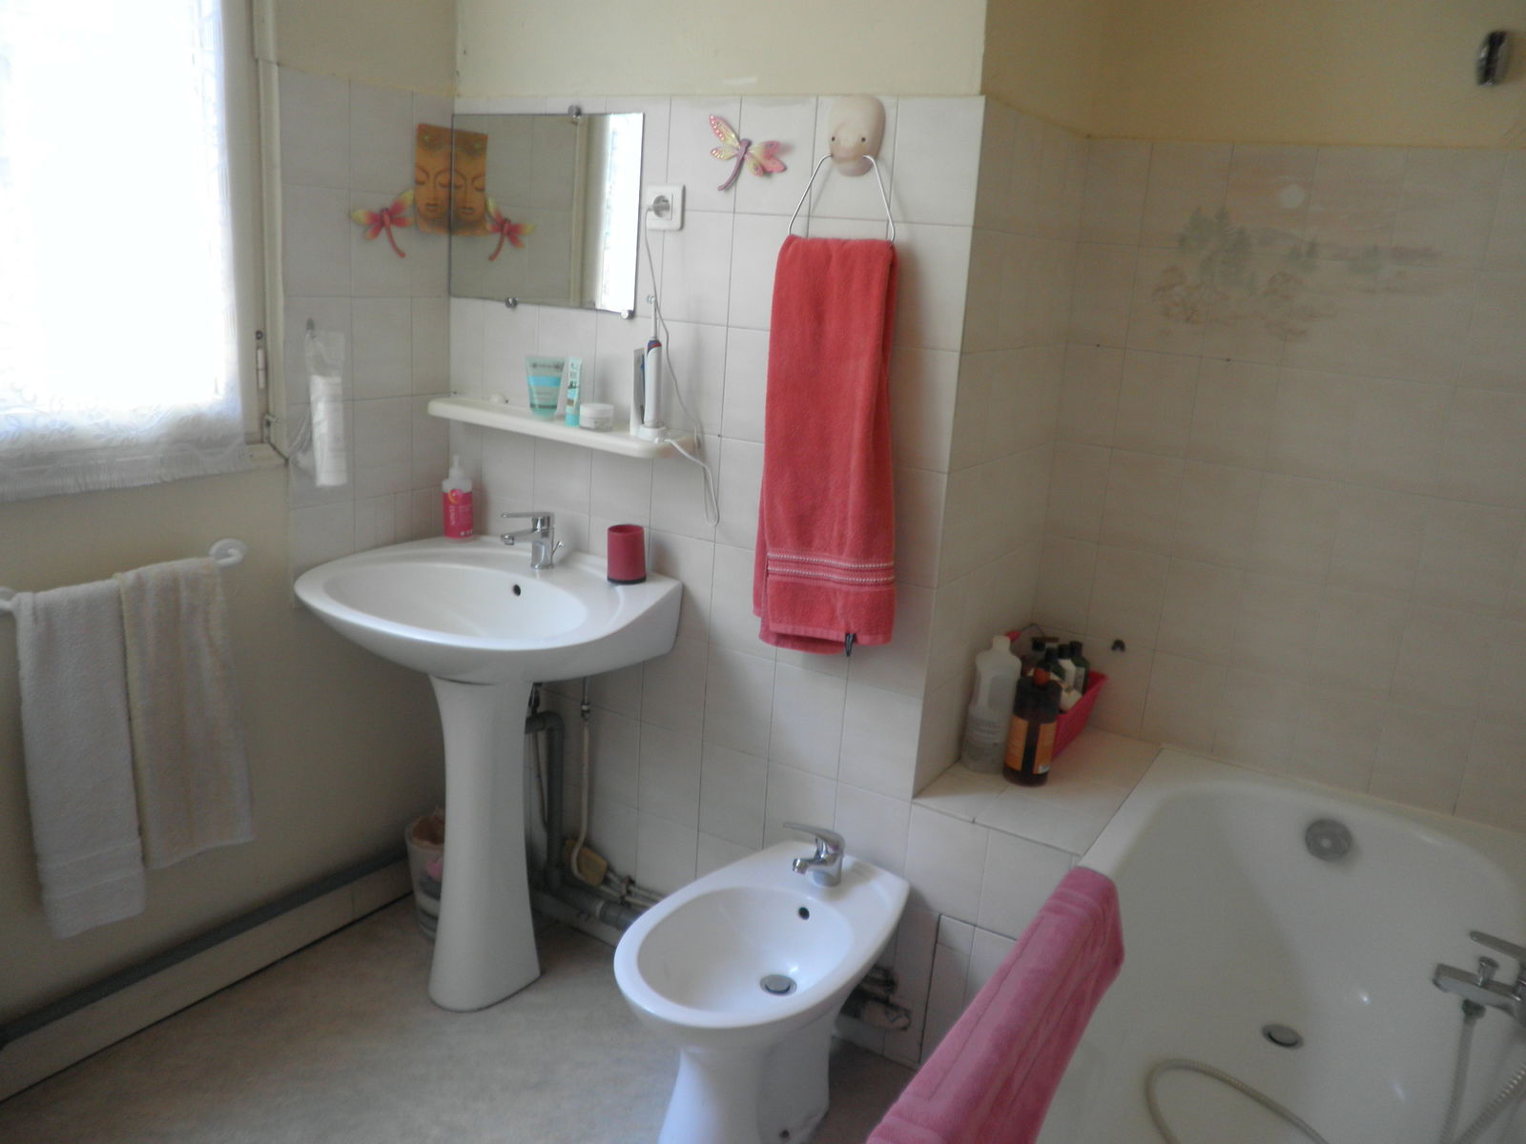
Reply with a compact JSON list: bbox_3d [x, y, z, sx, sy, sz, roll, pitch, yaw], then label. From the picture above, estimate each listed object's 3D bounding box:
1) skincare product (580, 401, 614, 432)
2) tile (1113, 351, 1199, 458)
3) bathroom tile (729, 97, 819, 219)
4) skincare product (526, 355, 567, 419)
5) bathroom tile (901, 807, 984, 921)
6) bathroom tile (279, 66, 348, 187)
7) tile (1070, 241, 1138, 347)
[{"bbox_3d":[-0.314,-0.295,2.175,0.063,0.046,0.063,2,15,-8],"label":"skincare product"},{"bbox_3d":[0.775,-0.331,2.256,0.150,0.200,0.010,13,18,31],"label":"tile"},{"bbox_3d":[0.025,-0.722,1.990,0.148,0.191,0.010,12,17,28],"label":"bathroom tile"},{"bbox_3d":[-0.427,-0.364,2.268,0.078,0.117,0.044,2,15,-8],"label":"skincare product"},{"bbox_3d":[0.330,0.530,2.081,0.150,0.200,0.010,12,17,28],"label":"bathroom tile"},{"bbox_3d":[-0.805,-0.792,2.057,0.010,0.201,0.149,13,18,31],"label":"bathroom tile"},{"bbox_3d":[0.679,-0.550,2.289,0.118,0.200,0.010,12,17,29],"label":"tile"}]

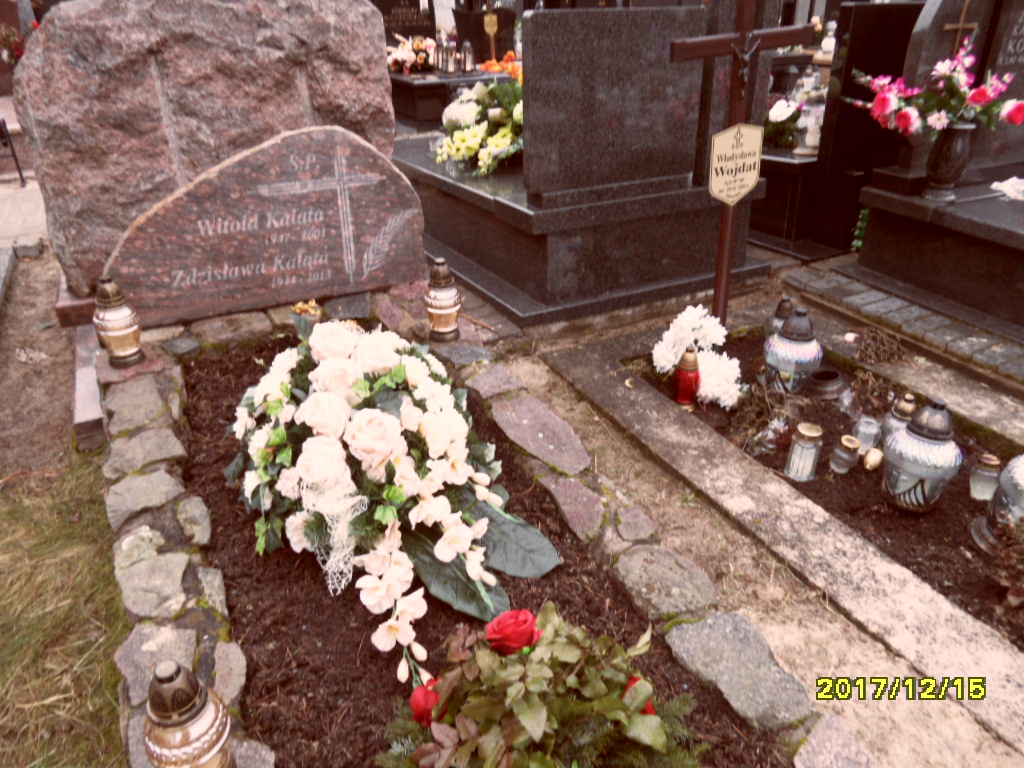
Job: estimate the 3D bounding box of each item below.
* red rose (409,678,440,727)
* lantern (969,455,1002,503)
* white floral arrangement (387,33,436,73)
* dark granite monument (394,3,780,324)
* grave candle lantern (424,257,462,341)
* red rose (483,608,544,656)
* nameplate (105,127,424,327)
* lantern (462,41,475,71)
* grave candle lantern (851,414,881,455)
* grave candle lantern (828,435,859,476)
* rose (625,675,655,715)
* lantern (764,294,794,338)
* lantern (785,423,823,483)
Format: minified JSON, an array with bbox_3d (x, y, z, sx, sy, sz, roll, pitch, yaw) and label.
[{"bbox_3d":[-0.133,0.484,1.080,0.055,0.075,0.055,-14,28,-22],"label":"red rose"},{"bbox_3d":[1.188,0.235,1.774,0.080,0.115,0.080,-13,26,-19],"label":"lantern"},{"bbox_3d":[-1.051,-3.481,7.500,0.500,0.420,0.420,-14,28,-22],"label":"white floral arrangement"},{"bbox_3d":[0.019,-1.286,3.623,1.191,1.095,2.496,-14,28,-22],"label":"dark granite monument"},{"bbox_3d":[-0.260,-0.312,2.568,0.132,0.293,0.132,-2,26,1],"label":"grave candle lantern"},{"bbox_3d":[0.002,0.377,1.080,0.085,0.070,0.085,-3,25,1],"label":"red rose"},{"bbox_3d":[-1.067,-0.691,3.061,1.360,0.730,0.100,-13,26,-19],"label":"nameplate"},{"bbox_3d":[-0.478,-3.592,7.800,0.135,0.360,0.135,-14,28,-22],"label":"lantern"},{"bbox_3d":[0.930,0.129,1.846,0.065,0.095,0.065,-14,28,-22],"label":"grave candle lantern"},{"bbox_3d":[0.903,0.188,1.931,0.075,0.105,0.075,-6,24,-21],"label":"grave candle lantern"},{"bbox_3d":[0.186,0.450,1.030,0.065,0.065,0.065,-13,26,-19],"label":"rose"},{"bbox_3d":[1.035,-0.241,2.708,0.100,0.220,0.100,-13,26,-19],"label":"lantern"},{"bbox_3d":[0.776,0.181,1.896,0.087,0.160,0.087,-13,26,-19],"label":"lantern"}]

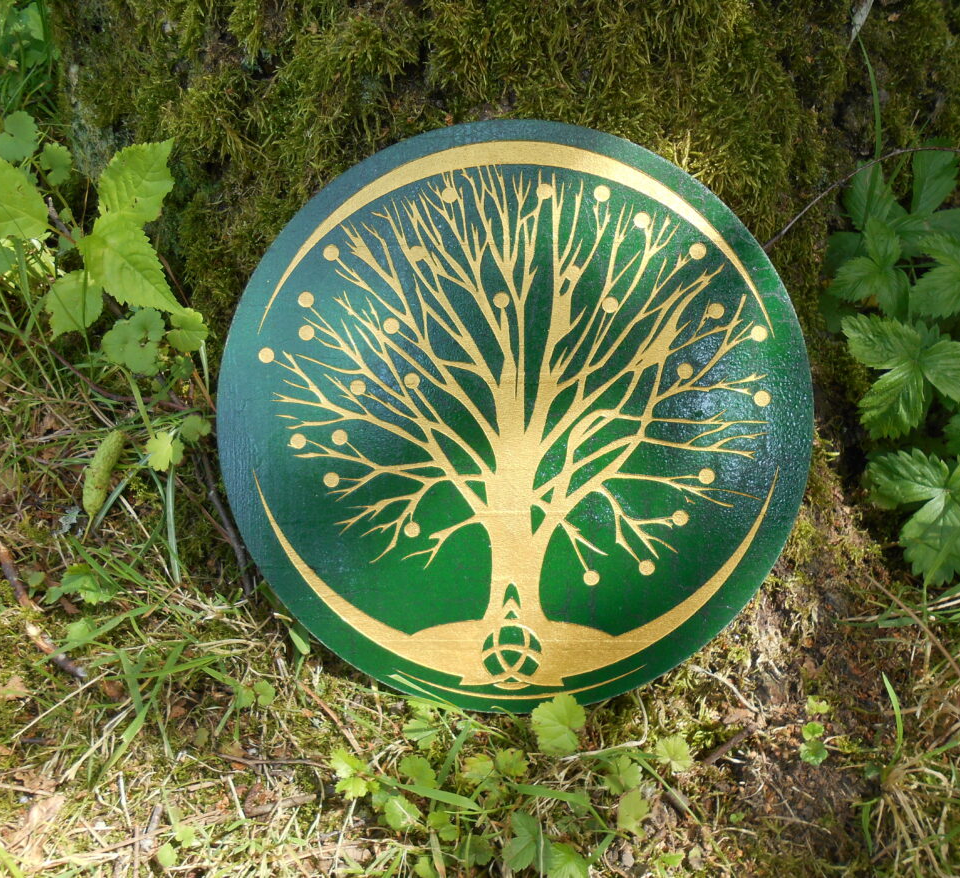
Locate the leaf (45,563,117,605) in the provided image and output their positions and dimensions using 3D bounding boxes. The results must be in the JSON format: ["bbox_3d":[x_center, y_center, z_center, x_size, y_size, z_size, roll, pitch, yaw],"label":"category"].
[{"bbox_3d":[-0.224,0.081,0.495,0.038,0.006,0.025,-18,60,-24],"label":"leaf"}]

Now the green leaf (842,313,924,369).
[{"bbox_3d":[0.229,-0.056,0.500,0.047,0.006,0.030,38,80,26],"label":"green leaf"}]

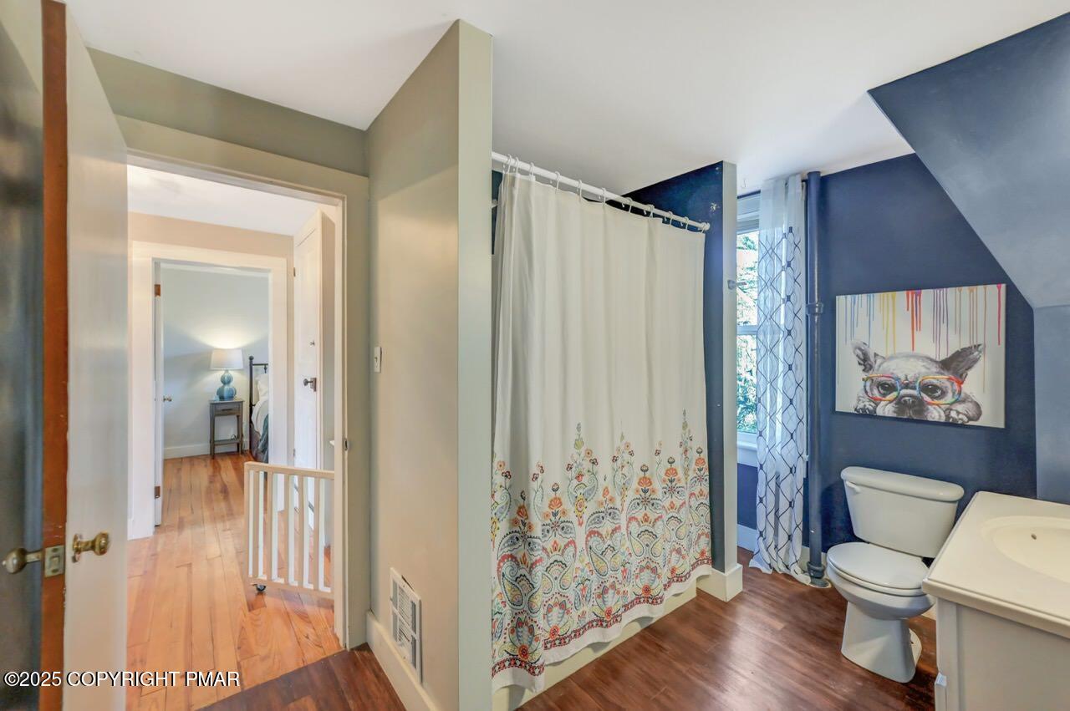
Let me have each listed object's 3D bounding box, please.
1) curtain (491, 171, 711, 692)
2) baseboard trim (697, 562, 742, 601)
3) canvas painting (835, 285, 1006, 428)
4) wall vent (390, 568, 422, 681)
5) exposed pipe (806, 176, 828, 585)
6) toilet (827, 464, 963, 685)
[{"bbox_3d":[0.387,0.275,1.861,1.390,1.870,0.130,0,0,-37],"label":"curtain"},{"bbox_3d":[1.044,1.249,2.356,0.170,0.155,0.180,0,0,-37],"label":"baseboard trim"},{"bbox_3d":[1.936,-0.001,2.136,0.035,0.650,0.635,0,0,-41],"label":"canvas painting"},{"bbox_3d":[-0.502,1.027,1.600,0.022,0.302,0.290,0,0,-40],"label":"wall vent"},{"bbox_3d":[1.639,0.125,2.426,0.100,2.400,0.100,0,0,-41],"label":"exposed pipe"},{"bbox_3d":[1.630,0.970,1.923,0.740,0.715,0.460,0,0,-41],"label":"toilet"}]

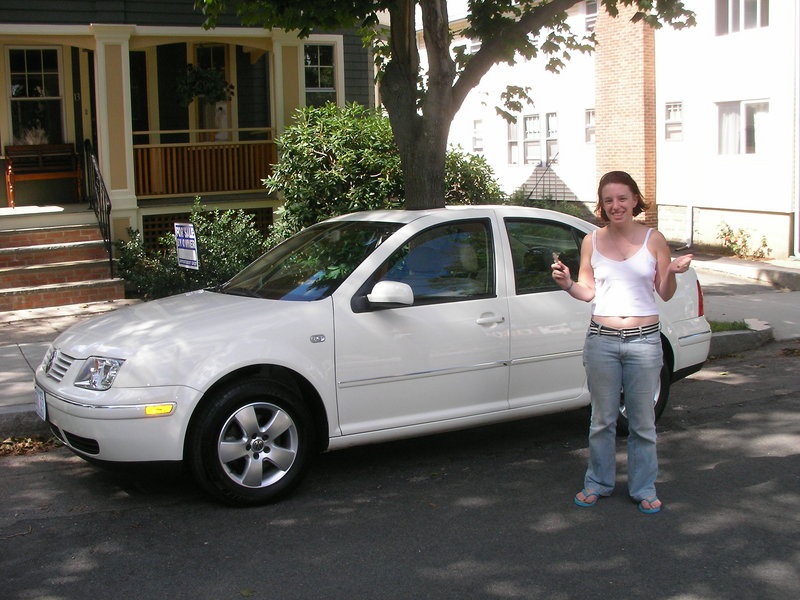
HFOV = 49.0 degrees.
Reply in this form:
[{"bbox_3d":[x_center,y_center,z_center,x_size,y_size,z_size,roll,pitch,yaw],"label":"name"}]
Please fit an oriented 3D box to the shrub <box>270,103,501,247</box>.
[{"bbox_3d":[-0.194,-1.259,11.000,3.000,2.400,2.300,-4,7,-25],"label":"shrub"}]

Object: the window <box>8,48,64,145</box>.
[{"bbox_3d":[-5.242,-2.928,12.700,0.740,1.450,0.140,-4,7,-25],"label":"window"}]

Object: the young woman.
[{"bbox_3d":[1.077,0.197,4.270,0.680,1.620,0.450,0,6,12],"label":"young woman"}]

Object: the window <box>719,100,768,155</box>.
[{"bbox_3d":[6.862,-3.441,17.545,0.100,1.100,1.280,-6,9,-28],"label":"window"}]

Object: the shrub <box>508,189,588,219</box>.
[{"bbox_3d":[3.128,-1.928,18.500,1.600,1.000,2.200,-4,7,-23],"label":"shrub"}]

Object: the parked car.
[{"bbox_3d":[0.025,0.125,5.636,4.376,1.446,1.735,-5,9,-29],"label":"parked car"}]

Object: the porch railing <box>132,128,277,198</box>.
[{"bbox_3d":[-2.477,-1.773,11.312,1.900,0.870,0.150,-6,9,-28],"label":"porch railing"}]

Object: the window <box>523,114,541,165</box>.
[{"bbox_3d":[3.489,-4.245,23.300,0.140,1.380,0.920,-4,7,-23],"label":"window"}]

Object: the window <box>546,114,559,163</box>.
[{"bbox_3d":[3.974,-4.221,22.884,0.100,1.320,0.530,-6,9,-28],"label":"window"}]

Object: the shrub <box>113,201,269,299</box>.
[{"bbox_3d":[-2.517,-0.585,10.600,1.900,1.250,1.300,-4,7,-25],"label":"shrub"}]

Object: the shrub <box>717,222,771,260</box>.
[{"bbox_3d":[6.689,-1.149,17.100,0.650,0.750,0.950,-6,9,-28],"label":"shrub"}]

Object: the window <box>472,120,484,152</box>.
[{"bbox_3d":[2.317,-4.825,25.917,0.100,0.950,0.660,-6,9,-28],"label":"window"}]

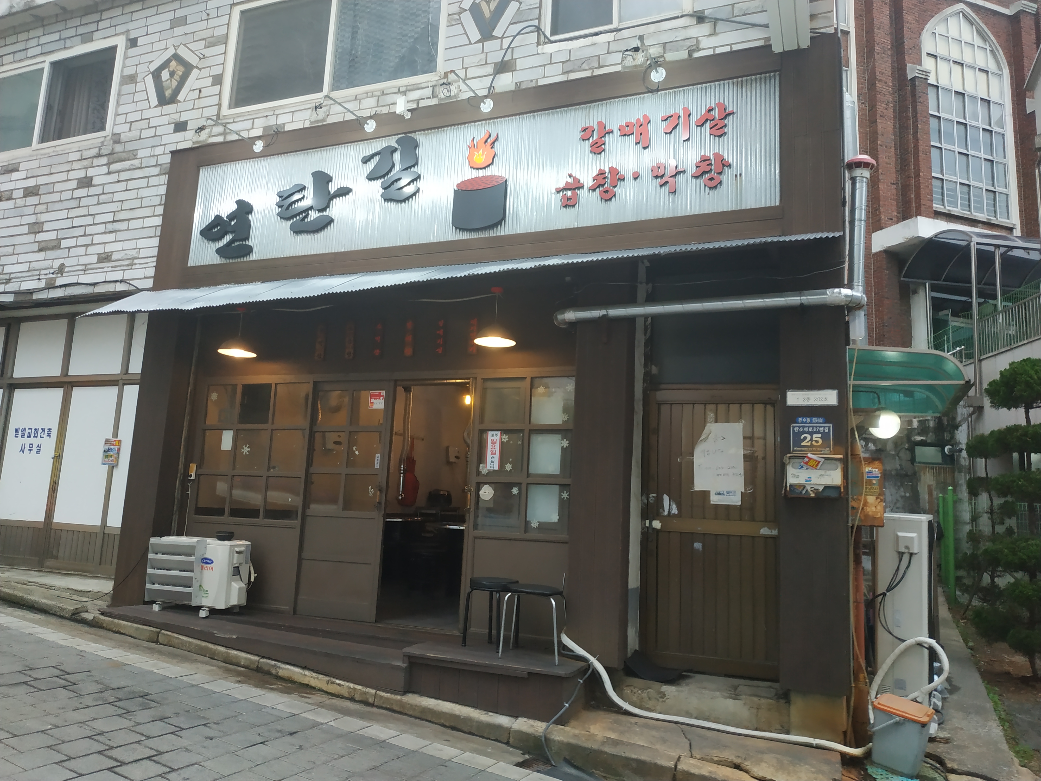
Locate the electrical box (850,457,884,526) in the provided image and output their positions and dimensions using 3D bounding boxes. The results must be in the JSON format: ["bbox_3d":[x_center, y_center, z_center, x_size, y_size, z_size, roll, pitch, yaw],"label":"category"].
[{"bbox_3d":[2.243,0.663,4.717,0.225,0.435,0.200,-1,-10,21],"label":"electrical box"}]

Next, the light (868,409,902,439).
[{"bbox_3d":[2.737,0.256,5.411,0.215,0.215,0.215,-1,-10,21],"label":"light"}]

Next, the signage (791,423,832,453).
[{"bbox_3d":[1.871,0.313,4.640,0.245,0.181,0.015,-1,-9,21],"label":"signage"}]

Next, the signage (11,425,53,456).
[{"bbox_3d":[-5.409,0.563,7.977,0.620,0.320,0.015,-1,-10,21],"label":"signage"}]

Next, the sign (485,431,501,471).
[{"bbox_3d":[-0.212,0.476,5.702,0.112,0.303,0.010,-1,-9,21],"label":"sign"}]

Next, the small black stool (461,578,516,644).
[{"bbox_3d":[-0.193,1.585,5.142,0.340,0.460,0.340,-1,-10,21],"label":"small black stool"}]

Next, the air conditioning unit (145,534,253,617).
[{"bbox_3d":[-2.736,1.570,6.133,0.780,0.600,0.370,-1,-10,21],"label":"air conditioning unit"}]

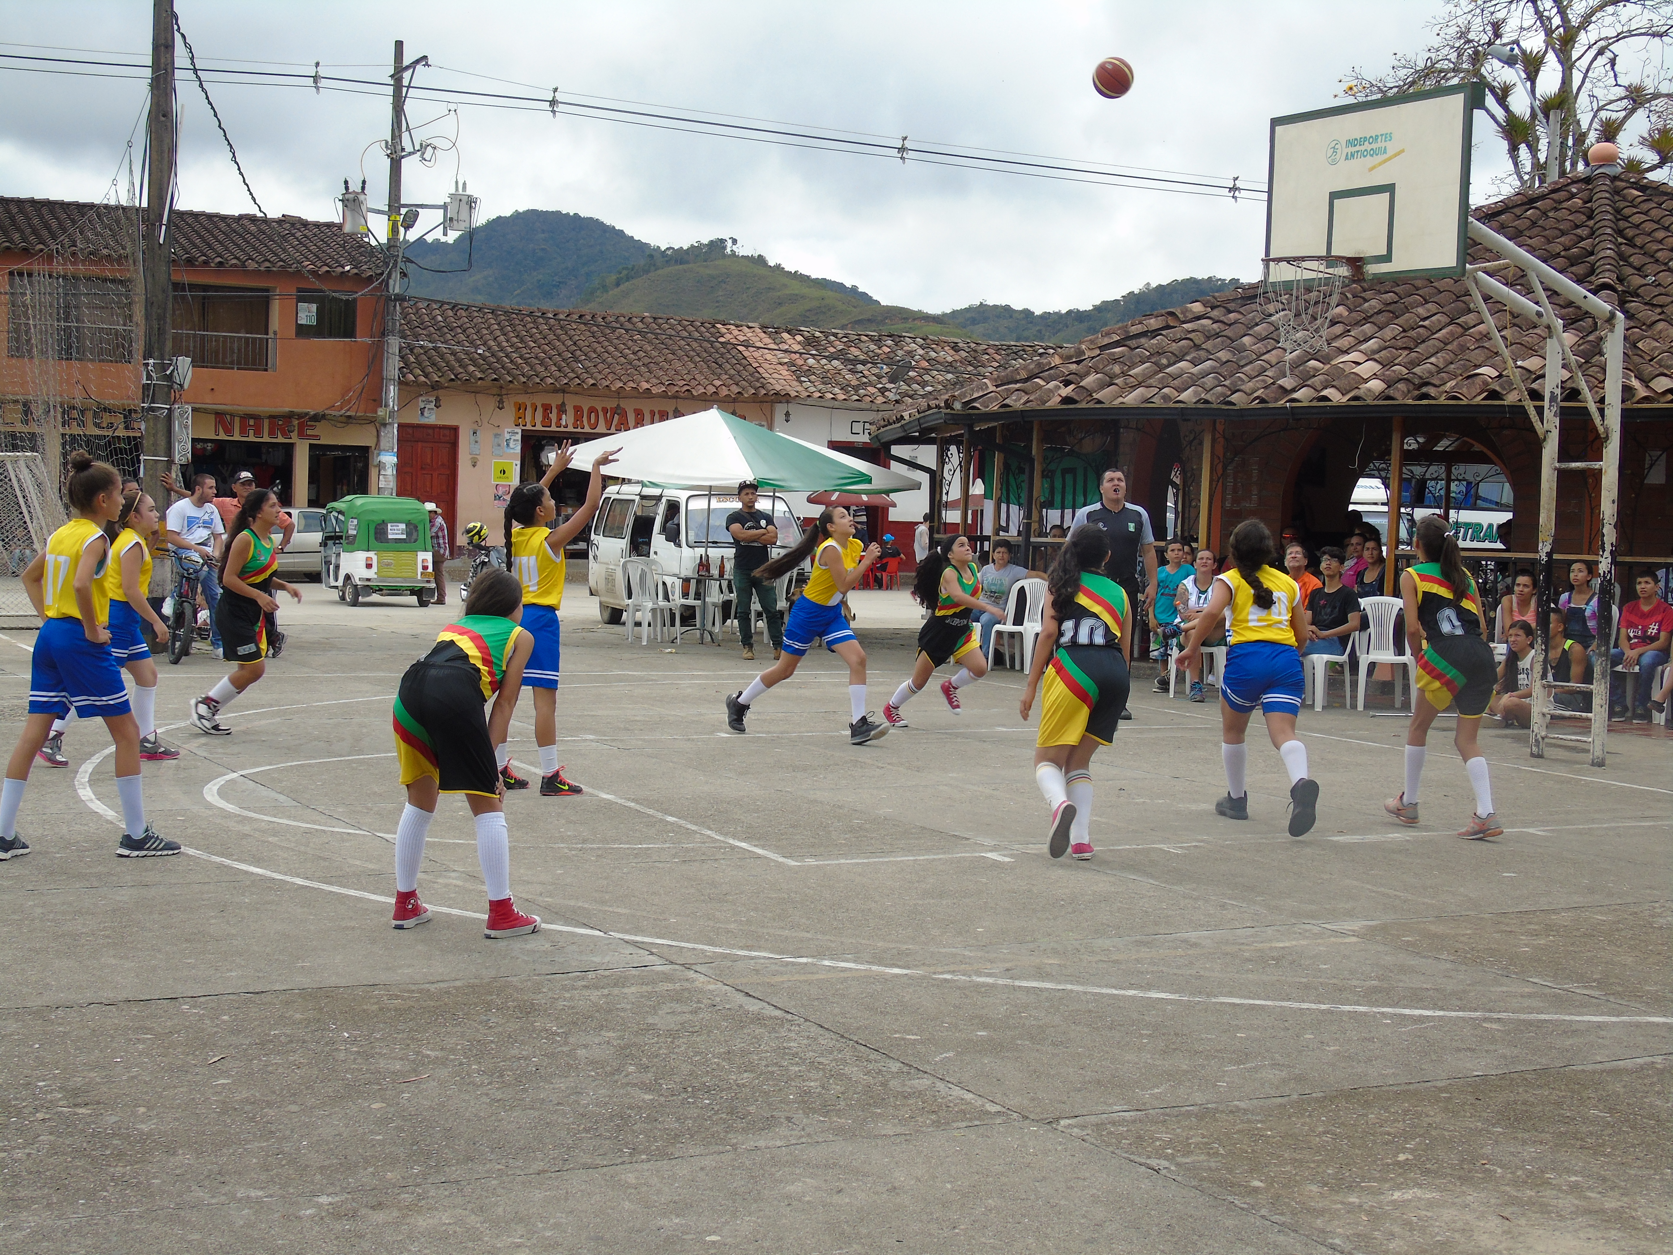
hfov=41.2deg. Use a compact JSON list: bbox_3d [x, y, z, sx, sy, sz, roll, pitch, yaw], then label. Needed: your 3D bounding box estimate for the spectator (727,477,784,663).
[{"bbox_3d":[-0.770,-0.549,21.563,0.540,1.720,0.380,1,3,-3],"label":"spectator"}]

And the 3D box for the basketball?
[{"bbox_3d":[1.584,-3.136,12.700,0.237,0.237,0.237,2,3,0],"label":"basketball"}]

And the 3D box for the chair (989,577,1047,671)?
[{"bbox_3d":[1.748,-0.014,20.979,0.480,0.870,0.520,3,3,31],"label":"chair"}]

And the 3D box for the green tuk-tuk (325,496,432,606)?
[{"bbox_3d":[-7.216,-1.217,34.759,1.300,1.700,2.600,0,3,-26],"label":"green tuk-tuk"}]

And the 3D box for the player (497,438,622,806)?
[{"bbox_3d":[-1.374,-0.045,10.909,0.550,1.708,0.430,0,3,-25],"label":"player"}]

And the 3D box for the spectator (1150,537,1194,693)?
[{"bbox_3d":[2.852,-0.094,18.819,0.400,1.306,0.320,3,3,16],"label":"spectator"}]

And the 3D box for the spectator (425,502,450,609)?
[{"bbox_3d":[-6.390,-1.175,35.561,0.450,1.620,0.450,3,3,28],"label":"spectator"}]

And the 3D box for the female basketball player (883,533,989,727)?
[{"bbox_3d":[0.697,0.012,15.046,0.720,1.330,0.520,3,3,30],"label":"female basketball player"}]

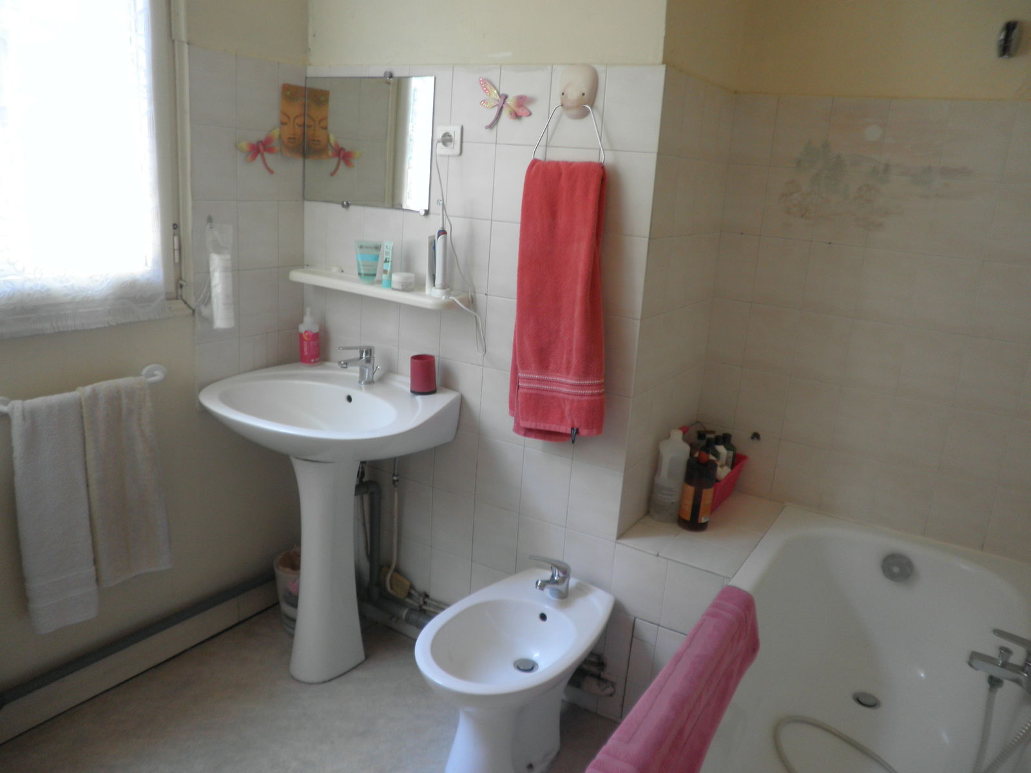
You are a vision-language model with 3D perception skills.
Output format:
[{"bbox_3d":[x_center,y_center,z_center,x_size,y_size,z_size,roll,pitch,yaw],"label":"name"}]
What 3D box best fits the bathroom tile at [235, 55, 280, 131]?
[{"bbox_3d":[-0.738,-0.835,2.205,0.010,0.191,0.148,12,17,28],"label":"bathroom tile"}]

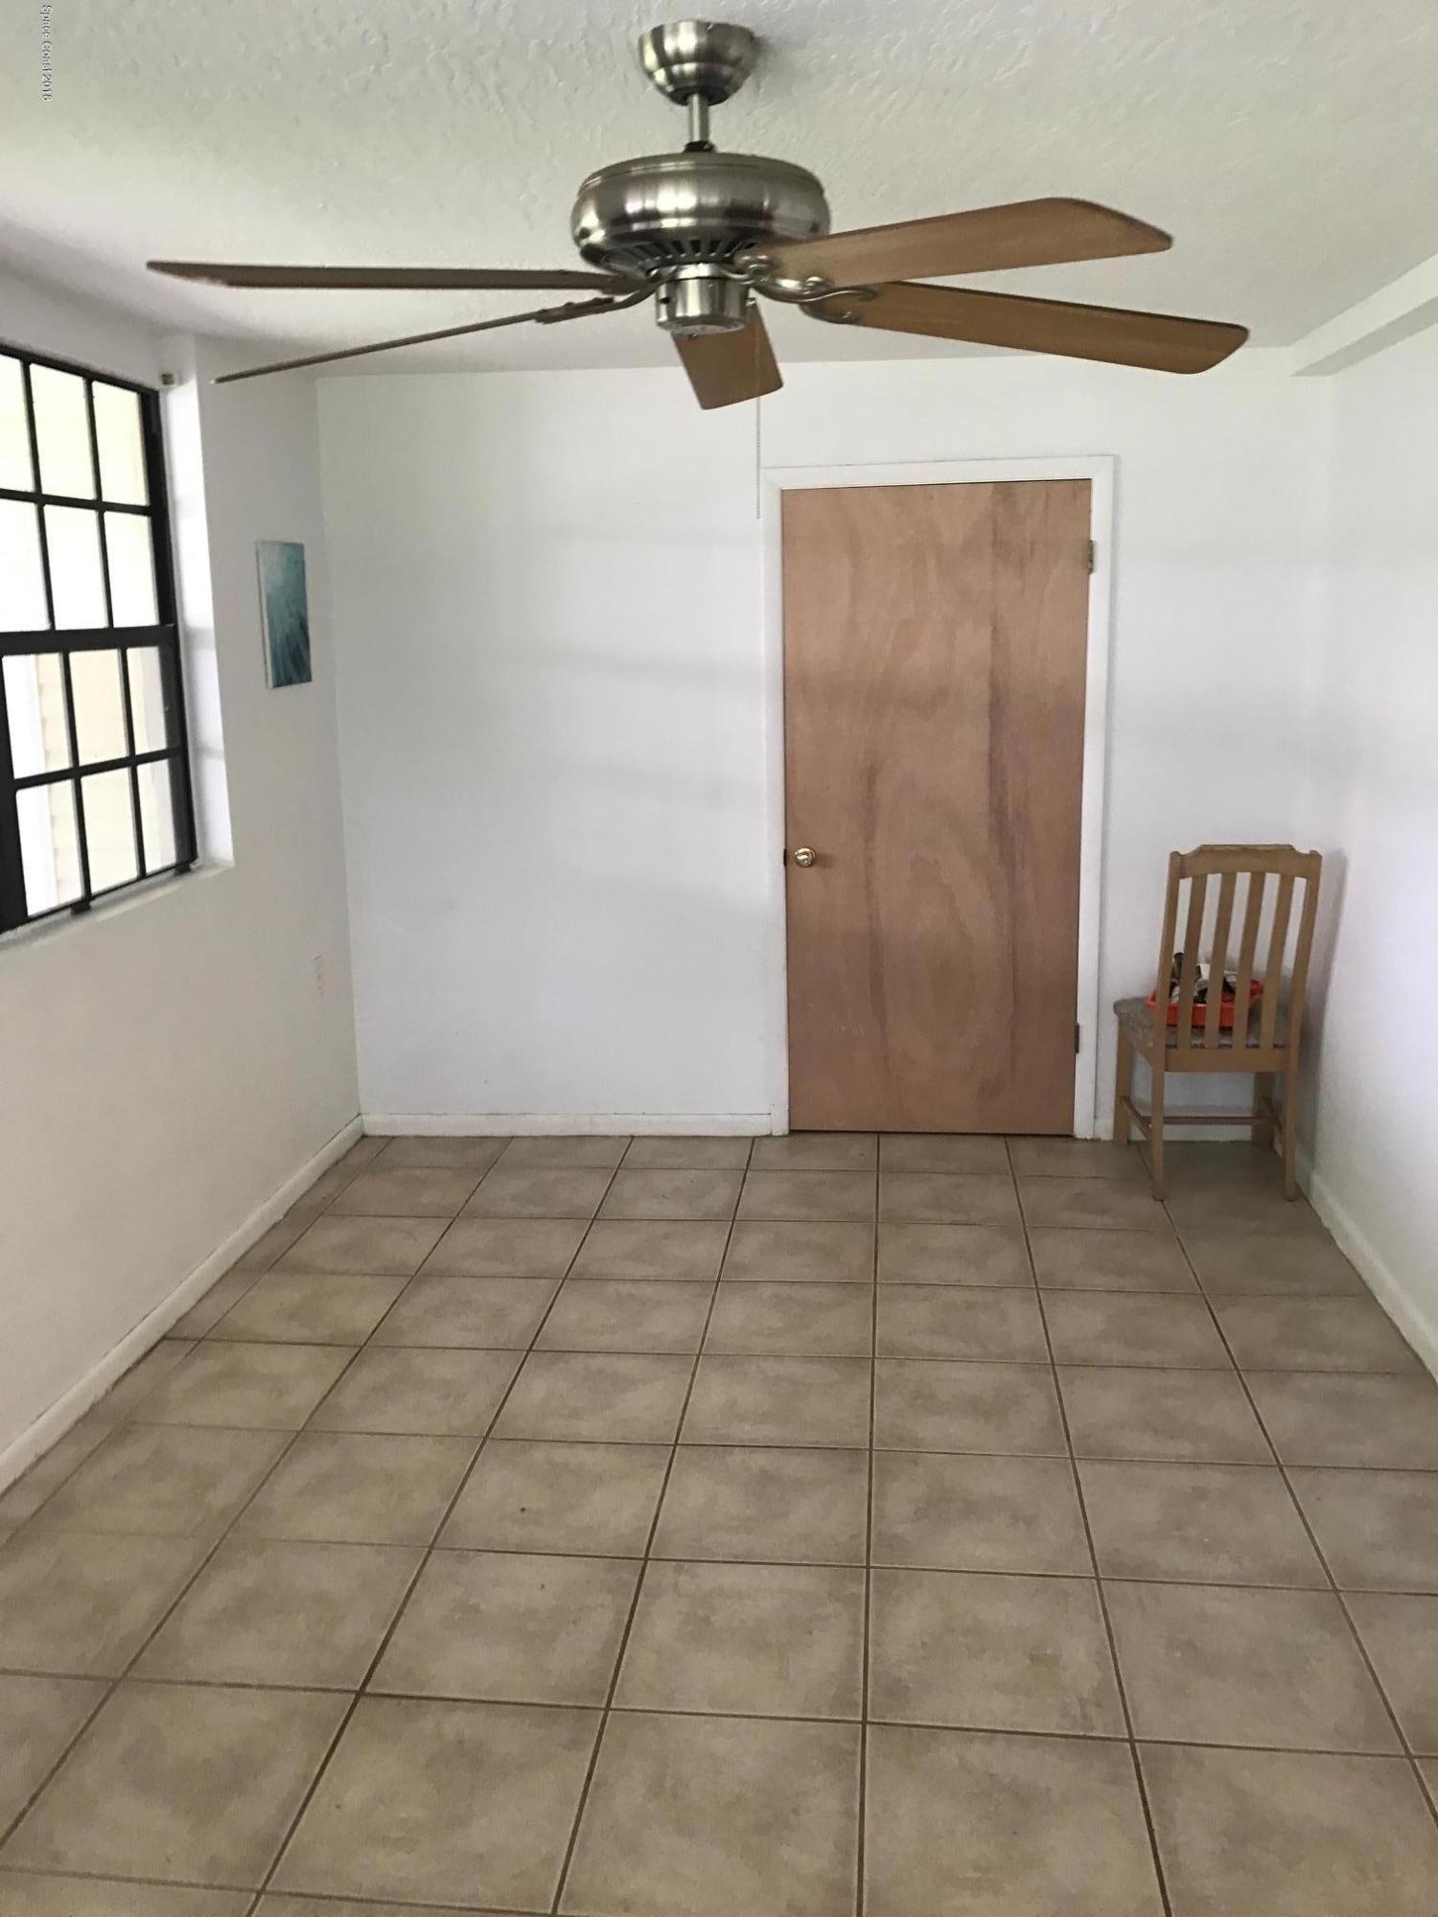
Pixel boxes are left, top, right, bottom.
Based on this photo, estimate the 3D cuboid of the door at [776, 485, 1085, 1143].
[{"bbox_3d":[0.673,-0.427,4.885,0.919,2.037,0.045,0,12,6],"label":"door"}]

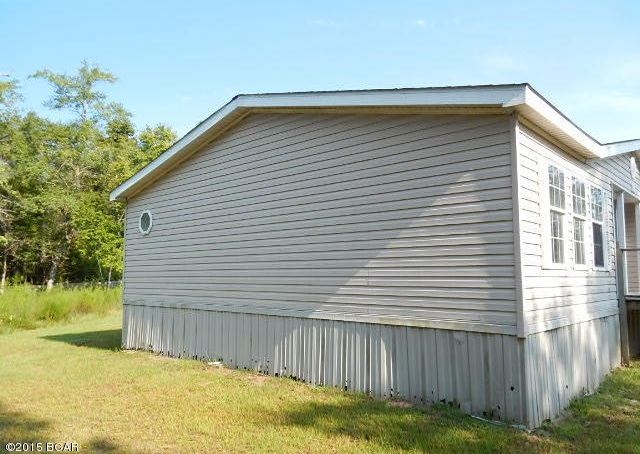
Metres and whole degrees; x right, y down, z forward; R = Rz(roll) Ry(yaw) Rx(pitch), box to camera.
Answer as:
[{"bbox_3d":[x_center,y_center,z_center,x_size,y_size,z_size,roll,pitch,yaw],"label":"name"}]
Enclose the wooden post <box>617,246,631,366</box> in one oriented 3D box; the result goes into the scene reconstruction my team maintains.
[{"bbox_3d":[5.569,1.429,8.502,0.092,2.180,0.092,-5,-8,42],"label":"wooden post"}]

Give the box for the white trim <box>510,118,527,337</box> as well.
[{"bbox_3d":[2.217,-0.023,5.192,0.075,2.478,0.075,-5,-8,42],"label":"white trim"}]

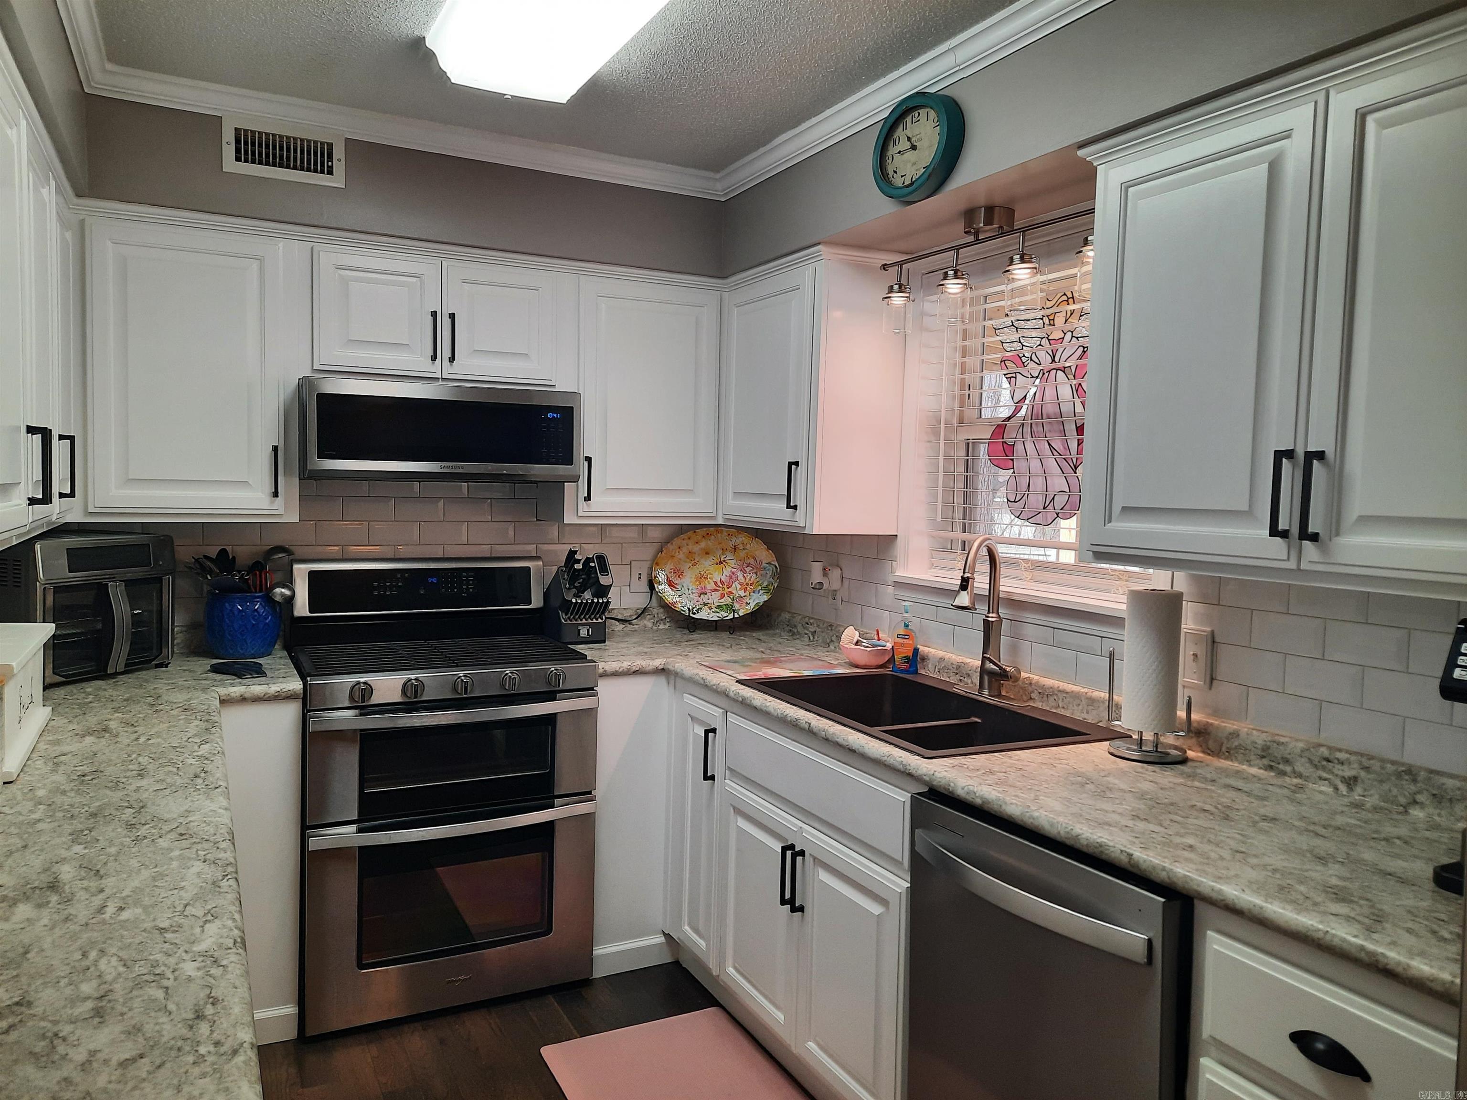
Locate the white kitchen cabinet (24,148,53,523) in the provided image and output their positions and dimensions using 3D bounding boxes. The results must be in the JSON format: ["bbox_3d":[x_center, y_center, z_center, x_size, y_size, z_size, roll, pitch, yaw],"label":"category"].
[{"bbox_3d":[-1.503,-0.418,2.005,0.335,0.780,0.425,0,4,-27],"label":"white kitchen cabinet"}]

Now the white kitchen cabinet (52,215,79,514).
[{"bbox_3d":[-1.701,-0.447,2.392,0.335,0.780,0.445,0,4,-27],"label":"white kitchen cabinet"}]

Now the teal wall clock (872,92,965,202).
[{"bbox_3d":[0.439,-0.951,2.510,0.065,0.248,0.248,-1,4,-32],"label":"teal wall clock"}]

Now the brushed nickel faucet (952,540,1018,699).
[{"bbox_3d":[0.621,0.164,2.578,0.115,0.397,0.230,4,5,39],"label":"brushed nickel faucet"}]

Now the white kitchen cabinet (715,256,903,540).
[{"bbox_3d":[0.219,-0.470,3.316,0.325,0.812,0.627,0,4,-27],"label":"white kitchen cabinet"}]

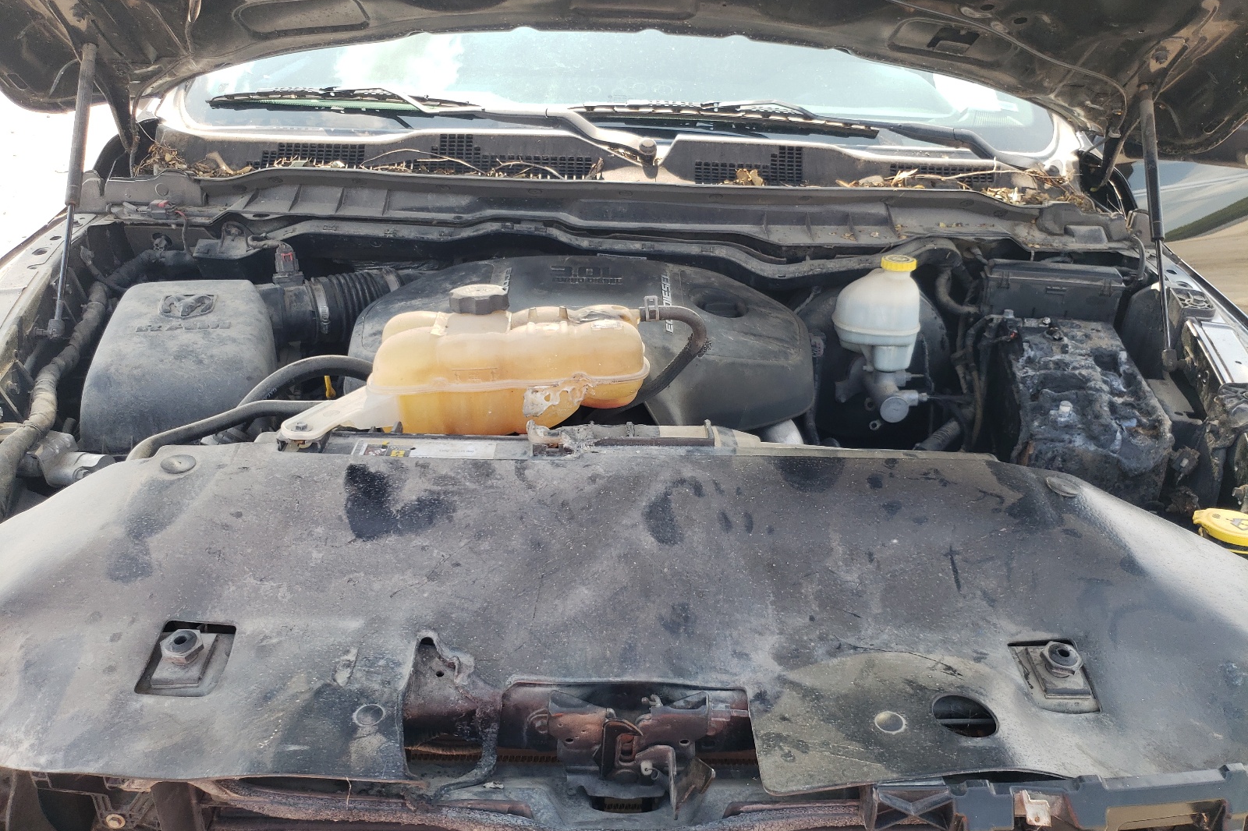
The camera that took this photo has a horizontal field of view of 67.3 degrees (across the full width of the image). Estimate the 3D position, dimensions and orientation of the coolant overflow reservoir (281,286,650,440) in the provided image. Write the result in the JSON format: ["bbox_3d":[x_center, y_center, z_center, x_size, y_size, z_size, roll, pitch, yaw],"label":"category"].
[{"bbox_3d":[-0.198,-0.069,1.190,0.440,0.175,0.190,-5,26,-14],"label":"coolant overflow reservoir"}]

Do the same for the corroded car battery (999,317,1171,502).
[{"bbox_3d":[0.625,0.023,1.311,0.175,0.190,0.330,7,25,11],"label":"corroded car battery"}]

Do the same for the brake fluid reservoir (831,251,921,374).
[{"bbox_3d":[0.372,-0.142,1.413,0.120,0.165,0.130,1,25,0],"label":"brake fluid reservoir"}]

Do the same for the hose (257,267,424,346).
[{"bbox_3d":[-0.416,-0.167,1.400,0.240,0.095,0.100,-12,28,-27],"label":"hose"}]

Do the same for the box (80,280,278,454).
[{"bbox_3d":[-0.557,-0.048,1.242,0.225,0.210,0.300,-6,26,-15],"label":"box"}]

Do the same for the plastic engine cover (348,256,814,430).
[{"bbox_3d":[-0.042,-0.129,1.397,0.620,0.160,0.420,1,25,0],"label":"plastic engine cover"}]

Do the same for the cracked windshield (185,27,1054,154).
[{"bbox_3d":[0.016,-0.817,1.942,1.650,0.150,0.860,2,61,0],"label":"cracked windshield"}]

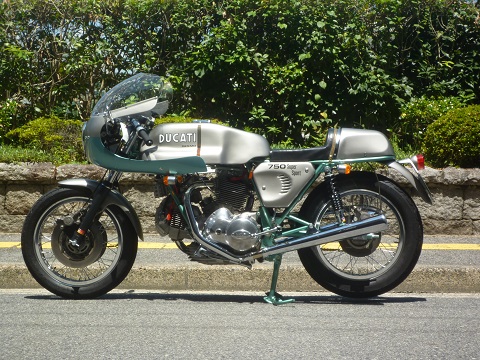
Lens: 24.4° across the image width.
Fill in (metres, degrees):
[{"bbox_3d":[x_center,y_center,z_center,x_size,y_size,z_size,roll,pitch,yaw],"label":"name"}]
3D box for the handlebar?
[{"bbox_3d":[-0.510,-0.247,5.759,0.130,0.145,0.230,0,2,5],"label":"handlebar"}]

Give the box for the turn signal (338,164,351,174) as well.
[{"bbox_3d":[0.540,-0.053,5.703,0.067,0.053,0.065,0,2,5],"label":"turn signal"}]

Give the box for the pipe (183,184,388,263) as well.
[{"bbox_3d":[0.235,0.223,5.760,1.059,0.399,0.190,0,2,5],"label":"pipe"}]

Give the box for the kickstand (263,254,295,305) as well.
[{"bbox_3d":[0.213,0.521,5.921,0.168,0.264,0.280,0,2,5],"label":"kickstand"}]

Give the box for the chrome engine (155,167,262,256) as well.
[{"bbox_3d":[-0.160,0.164,5.962,0.561,0.475,0.380,0,2,5],"label":"chrome engine"}]

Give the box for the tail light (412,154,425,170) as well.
[{"bbox_3d":[0.942,-0.092,5.864,0.071,0.085,0.085,0,2,5],"label":"tail light"}]

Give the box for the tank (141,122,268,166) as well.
[{"bbox_3d":[-0.181,-0.196,5.954,0.682,0.217,0.310,0,2,5],"label":"tank"}]

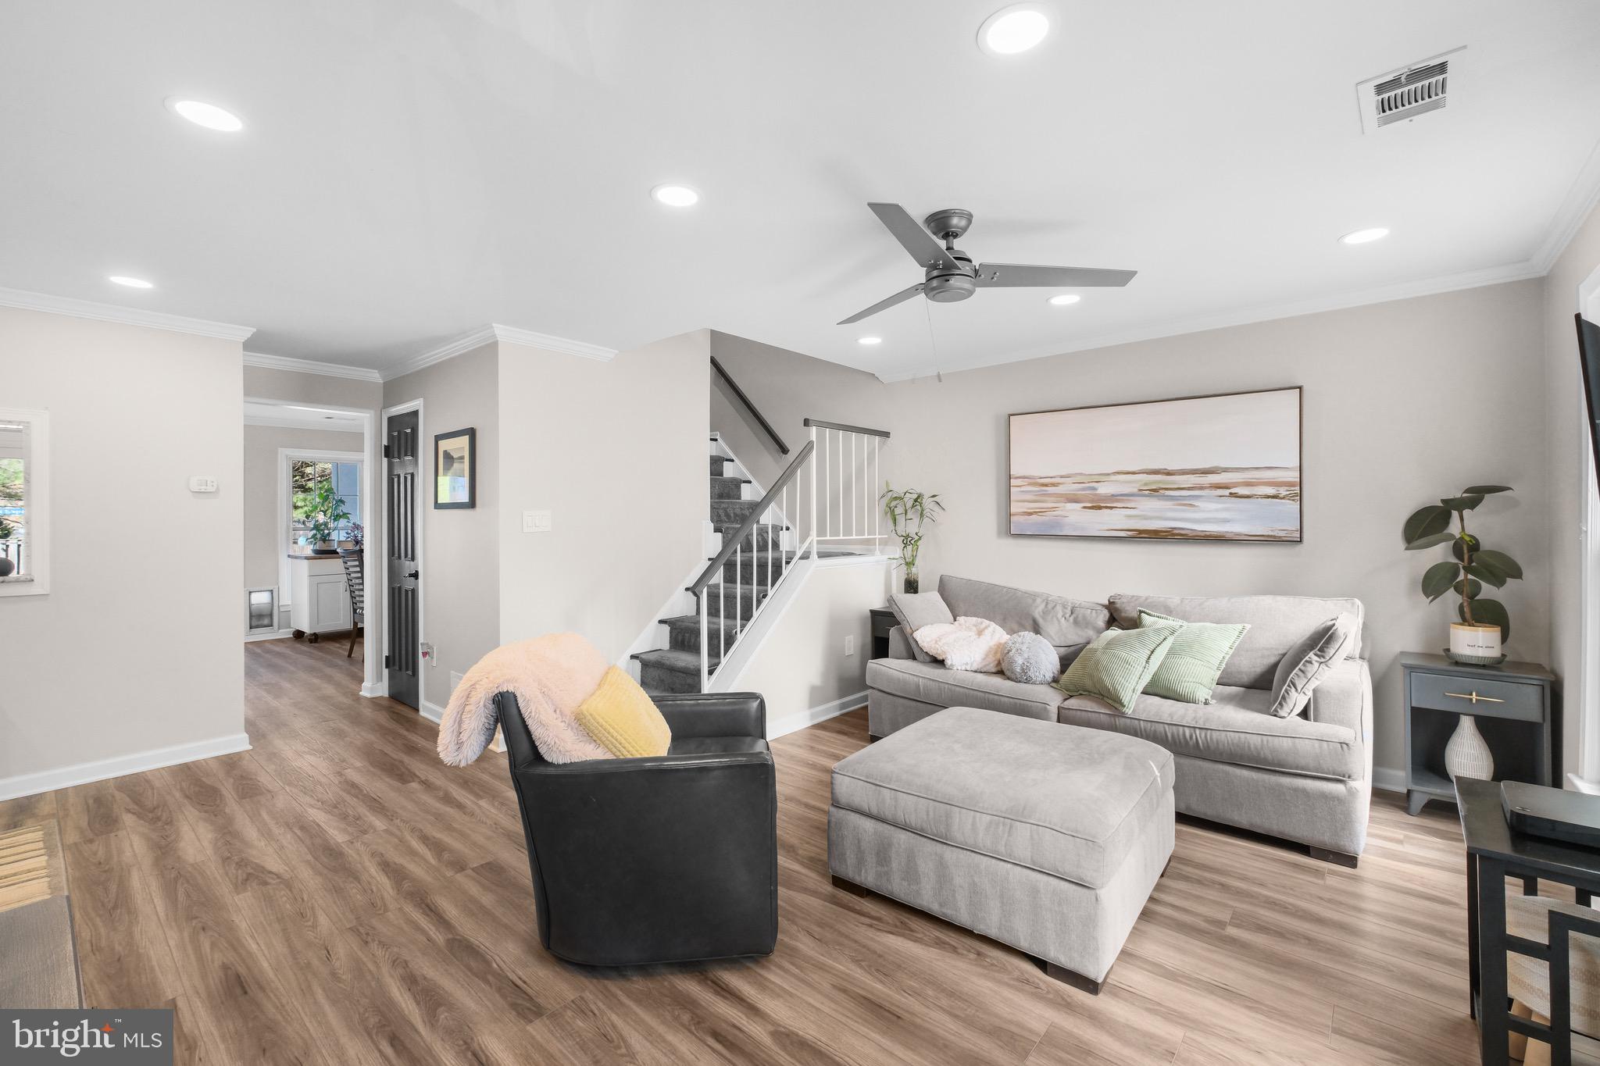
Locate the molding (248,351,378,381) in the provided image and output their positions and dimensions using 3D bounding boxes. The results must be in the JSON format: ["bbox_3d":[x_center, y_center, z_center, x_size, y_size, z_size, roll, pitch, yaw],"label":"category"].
[{"bbox_3d":[-3.294,-1.119,4.509,0.082,0.073,0.868,1,1,40],"label":"molding"}]

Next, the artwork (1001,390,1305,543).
[{"bbox_3d":[1.918,-0.355,3.792,1.503,0.782,0.040,1,1,40],"label":"artwork"}]

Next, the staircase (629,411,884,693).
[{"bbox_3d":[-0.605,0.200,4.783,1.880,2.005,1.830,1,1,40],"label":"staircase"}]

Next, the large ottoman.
[{"bbox_3d":[0.739,1.015,2.400,0.910,0.450,0.900,1,1,40],"label":"large ottoman"}]

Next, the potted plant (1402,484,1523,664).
[{"bbox_3d":[2.776,0.143,2.814,0.350,0.685,0.340,1,1,40],"label":"potted plant"}]

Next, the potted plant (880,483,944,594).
[{"bbox_3d":[0.774,0.097,4.558,0.350,0.880,0.340,1,1,40],"label":"potted plant"}]

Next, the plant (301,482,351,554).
[{"bbox_3d":[-5.291,-0.167,7.443,0.430,0.837,0.430,1,1,40],"label":"plant"}]

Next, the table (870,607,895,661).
[{"bbox_3d":[0.757,0.869,4.599,0.455,0.665,0.355,1,1,40],"label":"table"}]

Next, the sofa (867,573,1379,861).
[{"bbox_3d":[1.525,0.750,3.489,2.230,0.935,0.935,1,1,40],"label":"sofa"}]

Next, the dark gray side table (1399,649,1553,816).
[{"bbox_3d":[2.851,0.892,2.832,0.445,0.665,0.340,1,1,40],"label":"dark gray side table"}]

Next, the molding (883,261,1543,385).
[{"bbox_3d":[1.838,-1.123,3.820,3.325,0.078,0.085,1,1,40],"label":"molding"}]

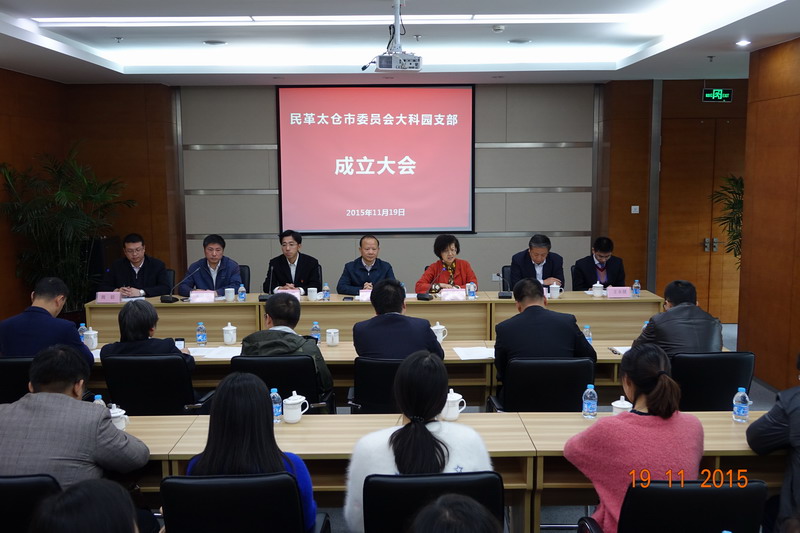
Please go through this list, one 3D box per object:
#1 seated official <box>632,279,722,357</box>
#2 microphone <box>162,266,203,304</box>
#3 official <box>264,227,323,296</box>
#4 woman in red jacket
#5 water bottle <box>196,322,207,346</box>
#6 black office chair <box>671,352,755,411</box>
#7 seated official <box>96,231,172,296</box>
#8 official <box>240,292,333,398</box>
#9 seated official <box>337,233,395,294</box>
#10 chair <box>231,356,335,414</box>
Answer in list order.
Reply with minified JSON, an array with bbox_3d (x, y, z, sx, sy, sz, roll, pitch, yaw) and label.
[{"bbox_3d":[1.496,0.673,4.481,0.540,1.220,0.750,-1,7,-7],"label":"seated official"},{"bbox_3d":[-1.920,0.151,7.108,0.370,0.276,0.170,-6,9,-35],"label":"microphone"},{"bbox_3d":[-1.016,0.315,7.589,0.506,1.317,0.800,0,7,-1],"label":"official"},{"bbox_3d":[0.414,0.333,7.118,0.550,1.250,0.680,0,7,5],"label":"woman in red jacket"},{"bbox_3d":[-1.237,0.416,4.980,0.062,0.145,0.062,0,7,0],"label":"water bottle"},{"bbox_3d":[1.598,0.841,4.341,0.550,0.920,0.600,0,7,2],"label":"black office chair"},{"bbox_3d":[-2.341,0.343,7.117,0.600,1.270,0.680,-1,7,-3],"label":"seated official"},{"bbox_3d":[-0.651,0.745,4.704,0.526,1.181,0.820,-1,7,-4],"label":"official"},{"bbox_3d":[-0.318,0.340,7.599,0.535,1.255,0.800,0,7,-1],"label":"seated official"},{"bbox_3d":[-0.642,0.861,4.424,0.551,0.893,0.592,-1,8,0],"label":"chair"}]

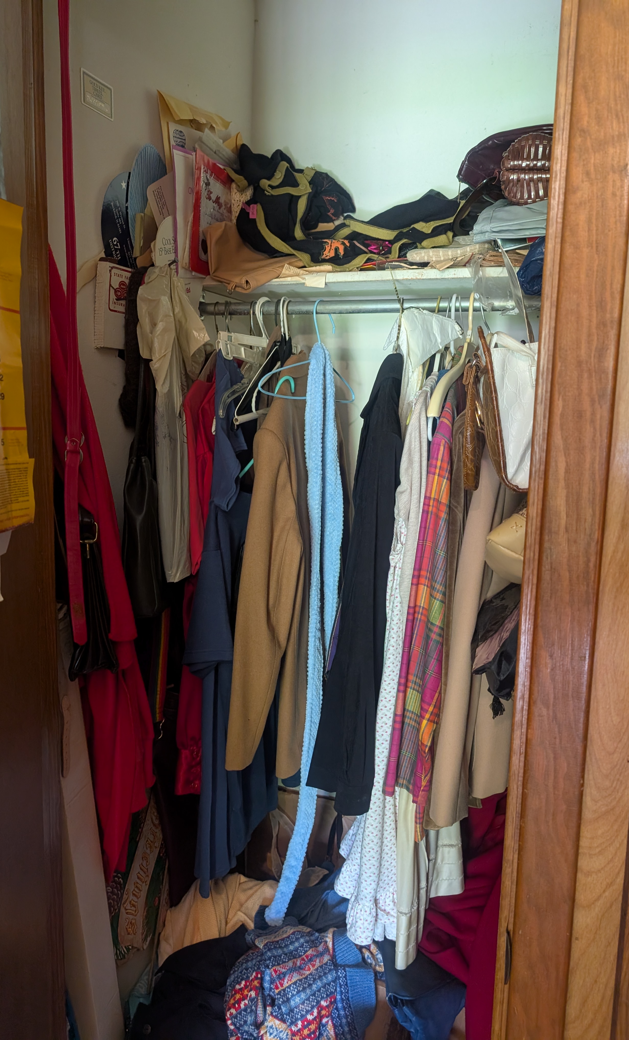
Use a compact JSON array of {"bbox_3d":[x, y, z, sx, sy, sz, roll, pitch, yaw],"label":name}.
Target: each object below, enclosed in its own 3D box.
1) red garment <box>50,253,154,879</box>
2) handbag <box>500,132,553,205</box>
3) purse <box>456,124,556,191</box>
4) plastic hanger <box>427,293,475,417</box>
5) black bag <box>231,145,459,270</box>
[{"bbox_3d":[-0.359,0.074,1.163,0.140,1.030,0.290,4,8,18],"label":"red garment"},{"bbox_3d":[0.425,-0.677,1.392,0.175,0.145,0.120,3,8,13],"label":"handbag"},{"bbox_3d":[0.427,-0.720,1.457,0.320,0.180,0.110,3,8,13],"label":"purse"},{"bbox_3d":[0.299,-0.320,1.413,0.040,0.240,0.440,5,8,24],"label":"plastic hanger"},{"bbox_3d":[0.068,-0.649,1.488,0.490,0.280,0.250,3,8,13],"label":"black bag"}]

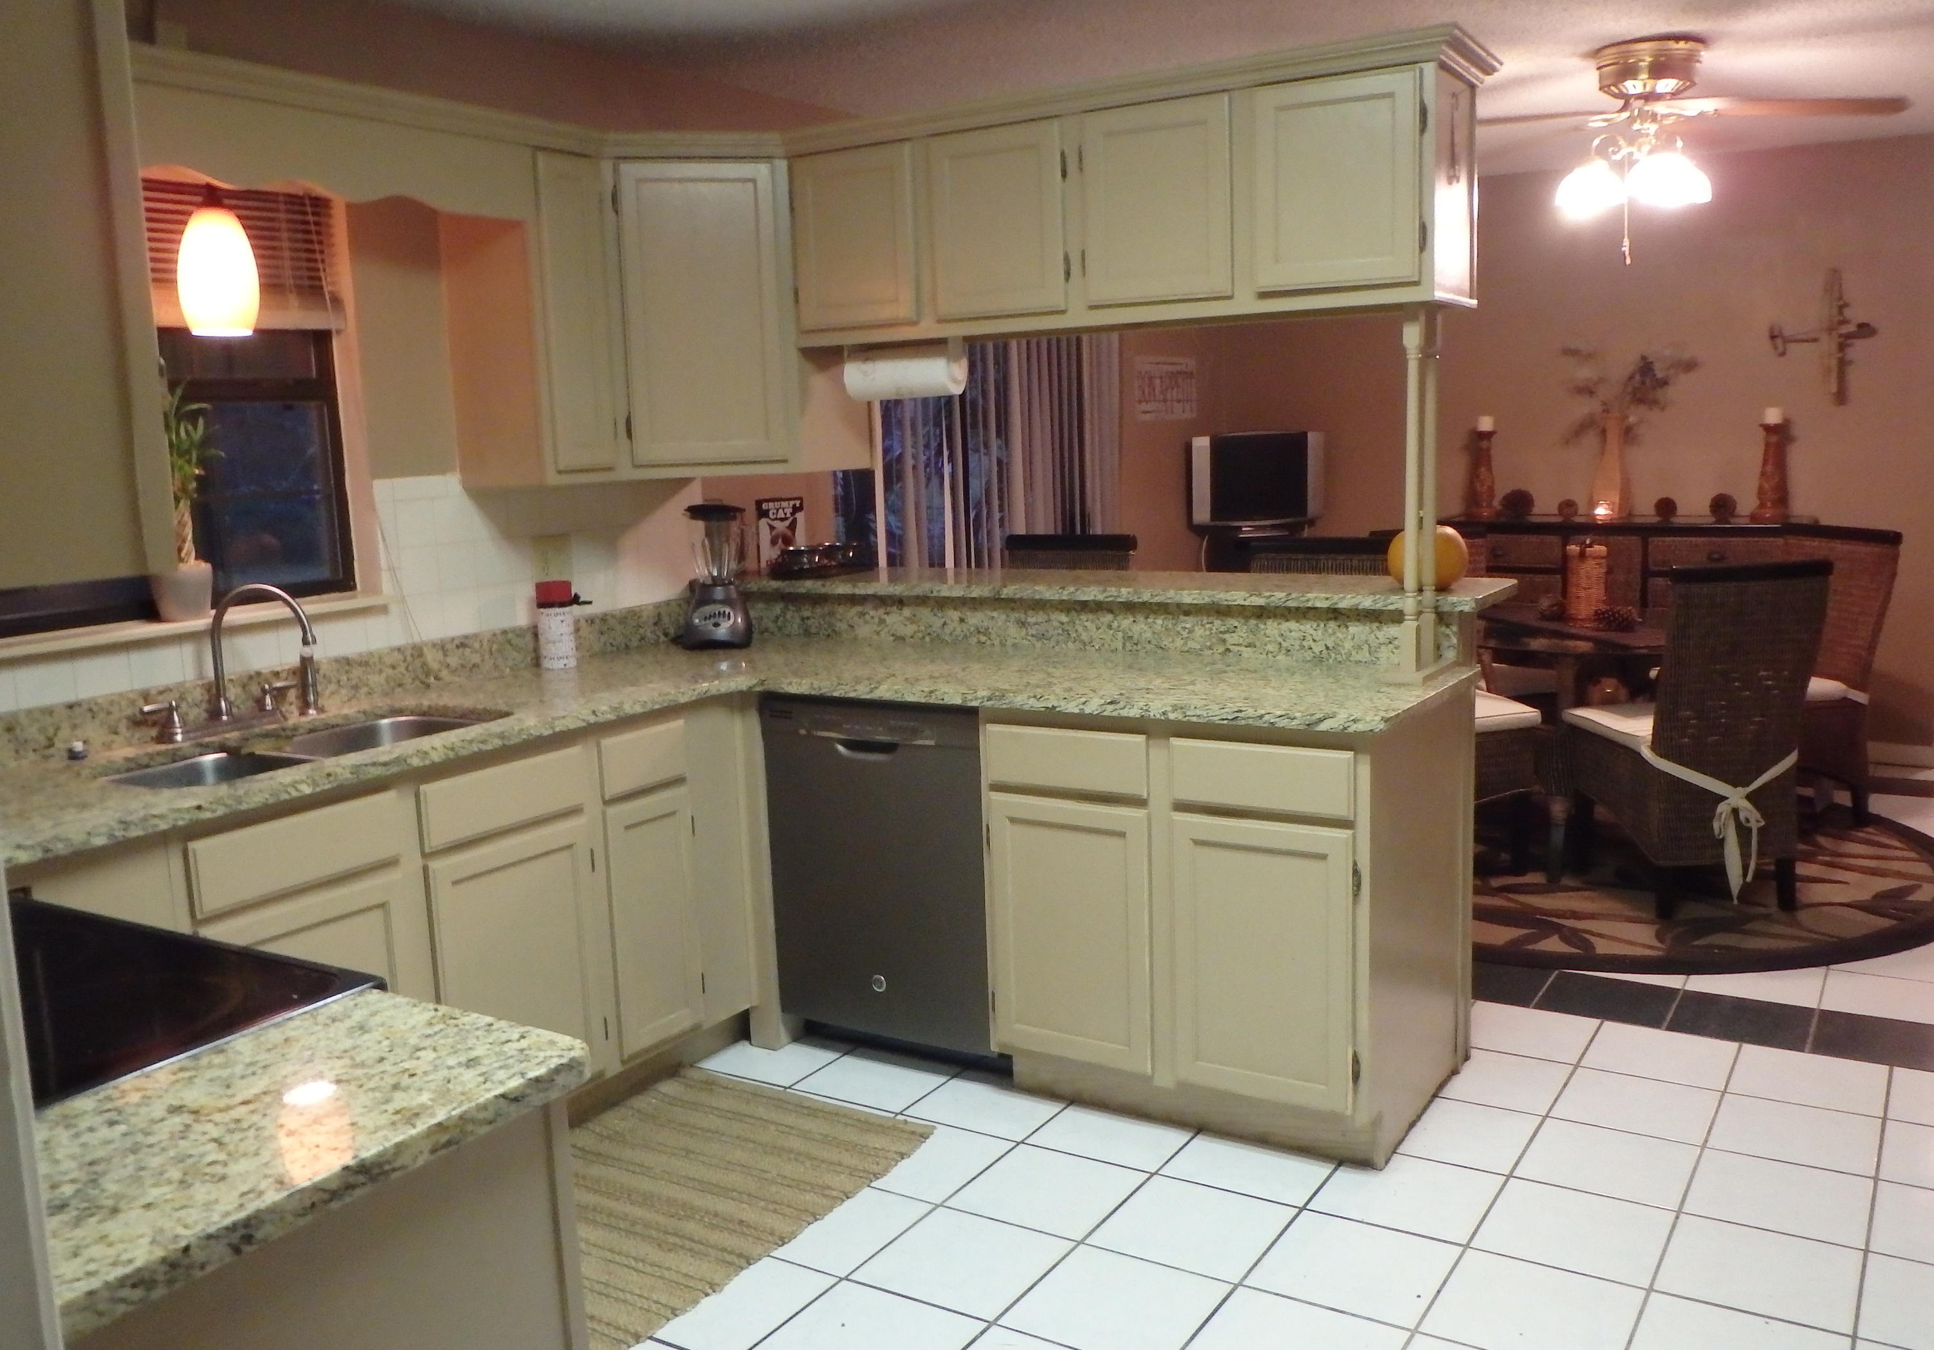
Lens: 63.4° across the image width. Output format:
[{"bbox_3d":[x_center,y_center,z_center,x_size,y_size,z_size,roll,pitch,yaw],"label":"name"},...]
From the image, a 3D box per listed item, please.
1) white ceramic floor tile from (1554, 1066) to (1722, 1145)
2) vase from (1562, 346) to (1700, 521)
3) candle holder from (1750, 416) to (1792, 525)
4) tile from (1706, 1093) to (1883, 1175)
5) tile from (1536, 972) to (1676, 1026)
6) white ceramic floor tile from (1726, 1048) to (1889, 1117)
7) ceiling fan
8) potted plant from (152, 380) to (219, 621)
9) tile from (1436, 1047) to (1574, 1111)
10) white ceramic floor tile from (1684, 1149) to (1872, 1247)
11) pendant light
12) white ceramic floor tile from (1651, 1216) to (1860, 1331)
[{"bbox_3d":[1.400,0.901,3.267,0.303,0.010,0.303,3,10,33],"label":"white ceramic floor tile"},{"bbox_3d":[2.824,-1.029,6.676,0.550,0.730,0.380,3,10,32],"label":"vase"},{"bbox_3d":[3.141,-0.809,6.113,0.135,0.445,0.135,3,10,33],"label":"candle holder"},{"bbox_3d":[1.643,0.911,3.098,0.303,0.010,0.303,3,10,33],"label":"tile"},{"bbox_3d":[1.592,0.806,3.874,0.303,0.010,0.303,3,10,33],"label":"tile"},{"bbox_3d":[1.802,0.870,3.345,0.303,0.010,0.303,3,10,33],"label":"white ceramic floor tile"},{"bbox_3d":[1.922,-1.475,4.408,1.300,0.550,1.300,3,10,33],"label":"ceiling fan"},{"bbox_3d":[-1.632,-0.361,3.256,0.155,0.490,0.155,3,10,32],"label":"potted plant"},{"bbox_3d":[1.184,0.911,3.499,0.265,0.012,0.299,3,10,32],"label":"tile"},{"bbox_3d":[1.482,0.953,2.851,0.303,0.010,0.303,3,10,33],"label":"white ceramic floor tile"},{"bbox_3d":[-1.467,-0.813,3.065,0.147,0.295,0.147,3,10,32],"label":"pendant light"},{"bbox_3d":[1.358,1.023,2.671,0.299,0.012,0.299,3,10,32],"label":"white ceramic floor tile"}]

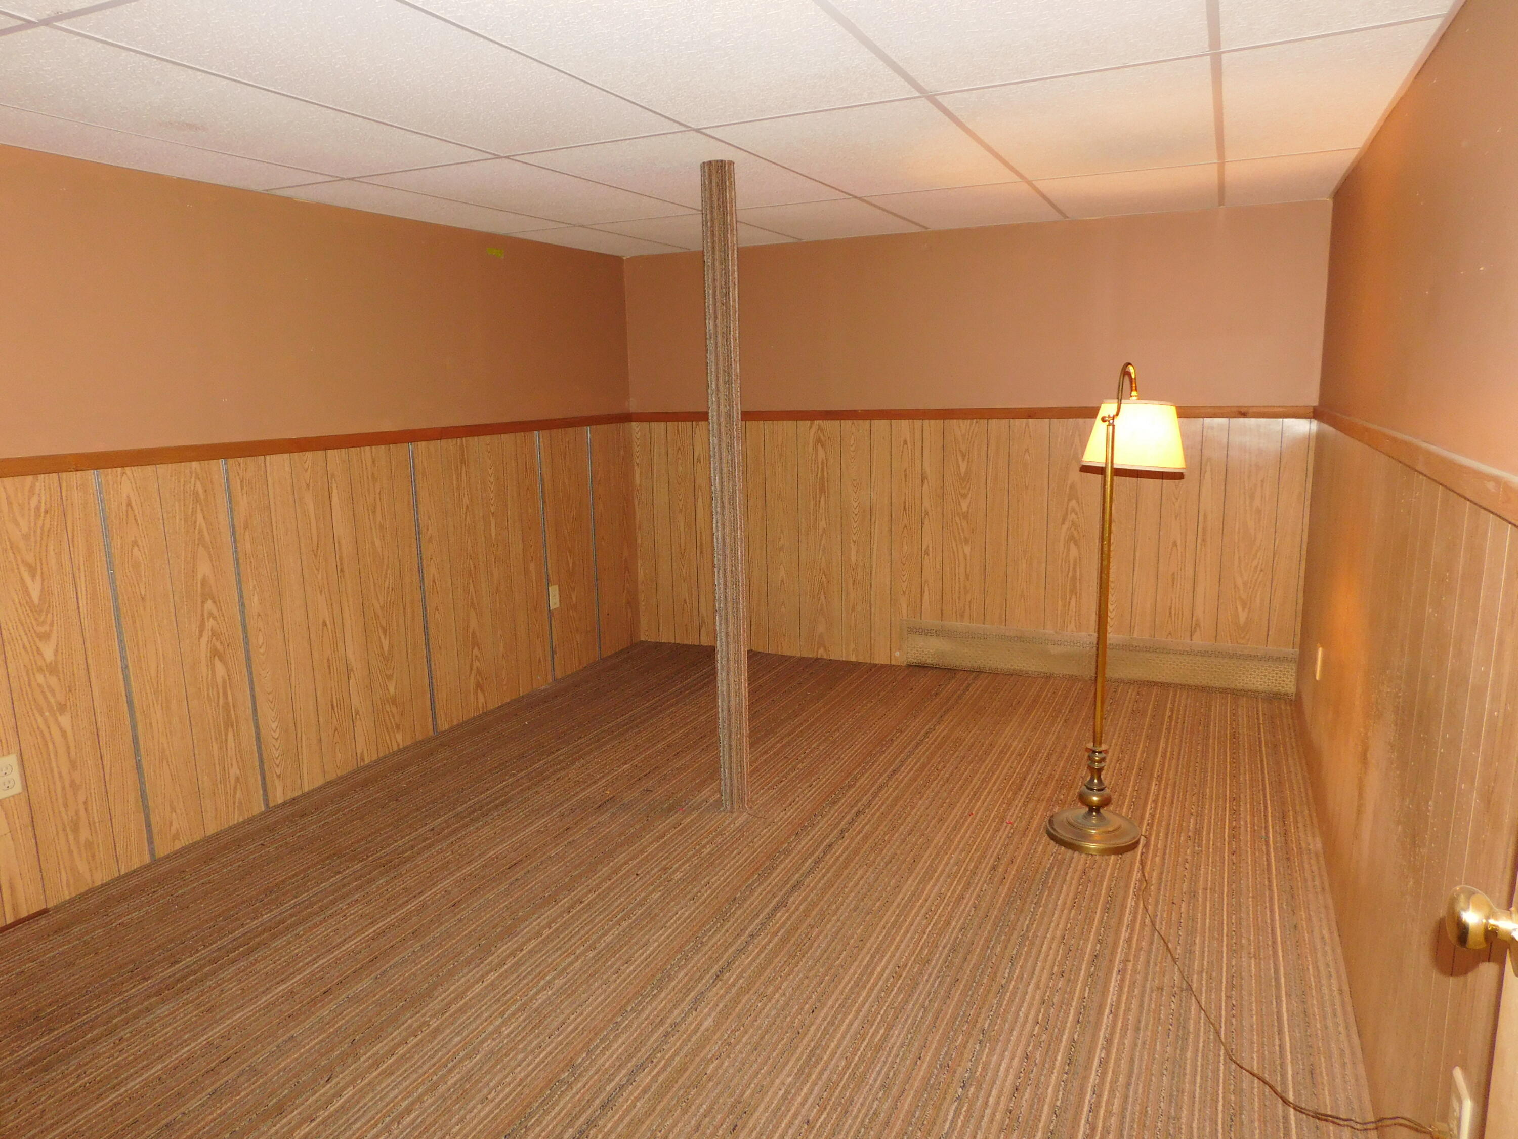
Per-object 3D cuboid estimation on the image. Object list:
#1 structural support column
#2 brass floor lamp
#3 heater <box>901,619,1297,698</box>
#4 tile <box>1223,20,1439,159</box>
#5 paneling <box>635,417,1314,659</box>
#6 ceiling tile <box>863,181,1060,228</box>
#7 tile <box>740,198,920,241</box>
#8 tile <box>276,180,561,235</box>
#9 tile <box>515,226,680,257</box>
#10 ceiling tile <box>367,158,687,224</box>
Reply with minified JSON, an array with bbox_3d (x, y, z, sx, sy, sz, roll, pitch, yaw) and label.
[{"bbox_3d":[-0.097,-0.215,3.172,0.096,2.020,0.096,-1,11,0],"label":"structural support column"},{"bbox_3d":[1.073,0.103,3.013,0.312,1.411,0.479,7,14,39],"label":"brass floor lamp"},{"bbox_3d":[1.458,0.398,4.525,1.682,0.226,0.065,4,12,25],"label":"heater"},{"bbox_3d":[1.369,-1.161,2.532,0.372,0.020,1.211,4,12,25],"label":"tile"},{"bbox_3d":[0.789,-0.106,4.777,3.189,1.183,0.020,4,12,25],"label":"paneling"},{"bbox_3d":[0.829,-1.427,3.970,0.610,0.020,0.978,4,12,25],"label":"ceiling tile"},{"bbox_3d":[0.279,-1.450,4.205,0.602,0.020,0.934,4,12,25],"label":"tile"},{"bbox_3d":[-1.186,-1.328,3.708,0.378,0.020,1.219,4,12,25],"label":"tile"},{"bbox_3d":[-0.724,-1.524,4.686,0.378,0.020,0.978,4,12,25],"label":"tile"},{"bbox_3d":[-0.739,-1.300,3.502,0.610,0.020,1.219,4,12,25],"label":"ceiling tile"}]

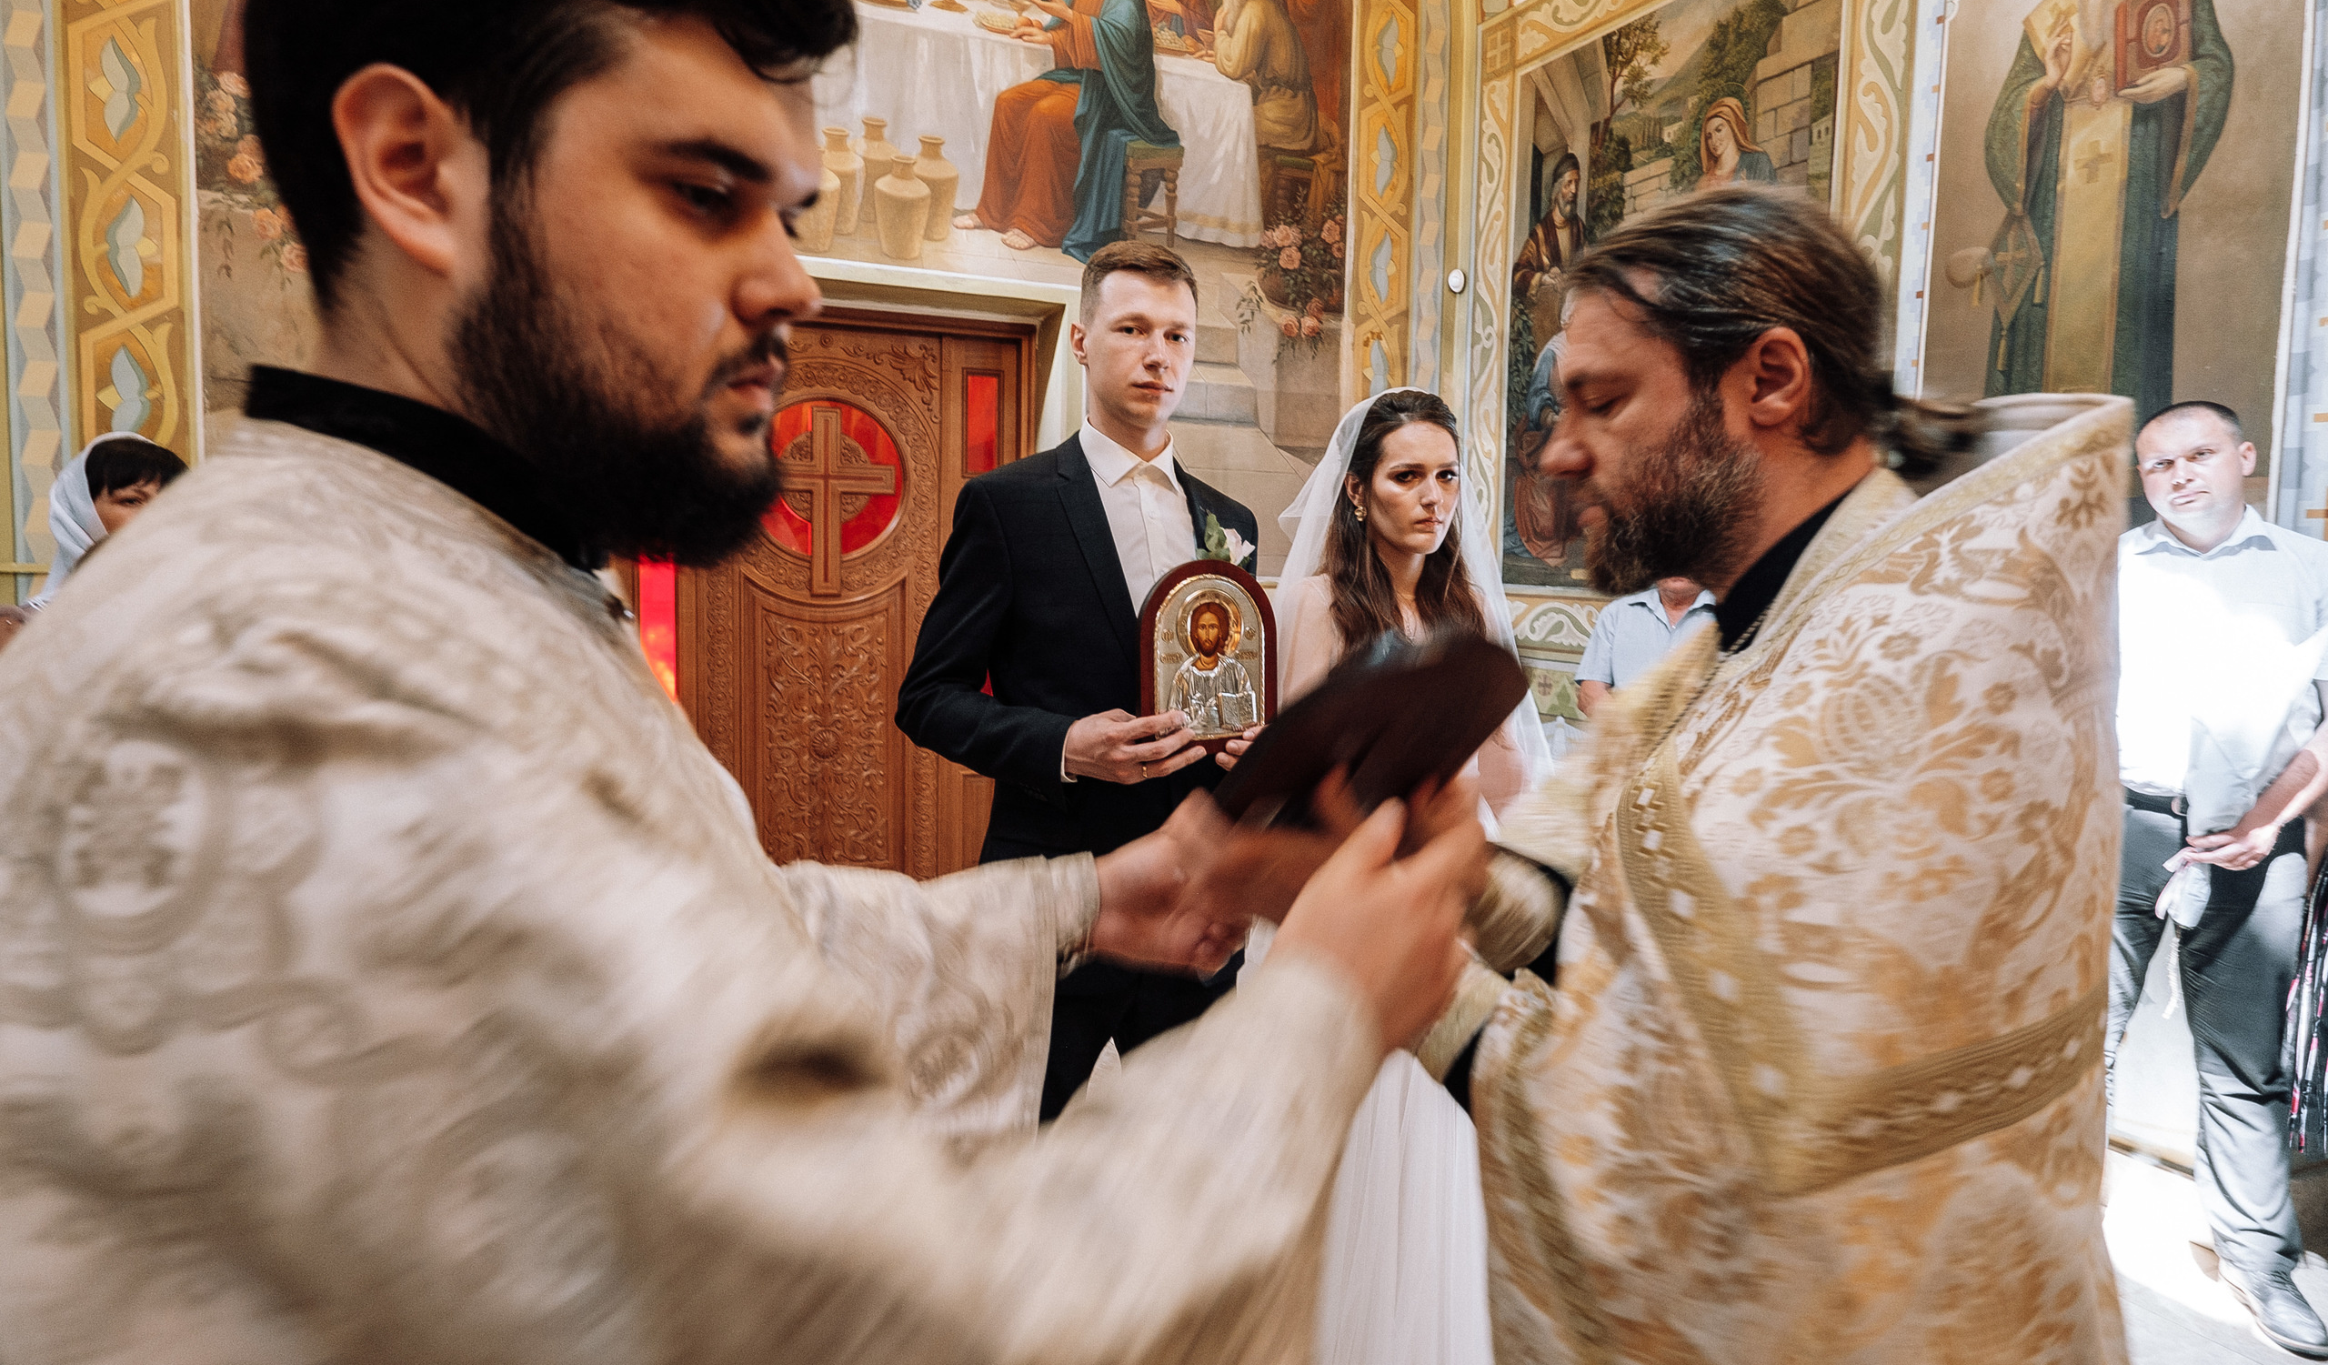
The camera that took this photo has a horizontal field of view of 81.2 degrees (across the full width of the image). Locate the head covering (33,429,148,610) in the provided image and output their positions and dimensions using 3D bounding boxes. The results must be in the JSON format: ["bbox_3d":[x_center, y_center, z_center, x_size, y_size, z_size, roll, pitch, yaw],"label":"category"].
[{"bbox_3d":[-1.910,-0.290,2.430,0.270,0.340,0.240,3,5,20],"label":"head covering"}]

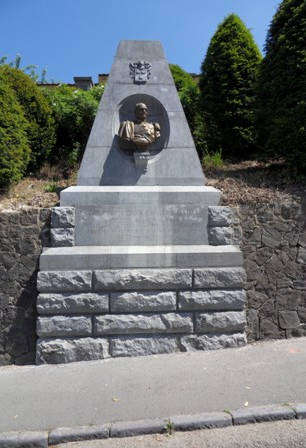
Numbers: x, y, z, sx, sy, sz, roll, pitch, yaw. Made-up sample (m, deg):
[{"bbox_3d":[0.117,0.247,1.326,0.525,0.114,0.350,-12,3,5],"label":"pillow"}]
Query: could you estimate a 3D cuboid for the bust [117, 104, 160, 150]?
[{"bbox_3d":[-0.220,-1.475,4.700,0.630,0.720,0.340,0,-1,-6],"label":"bust"}]

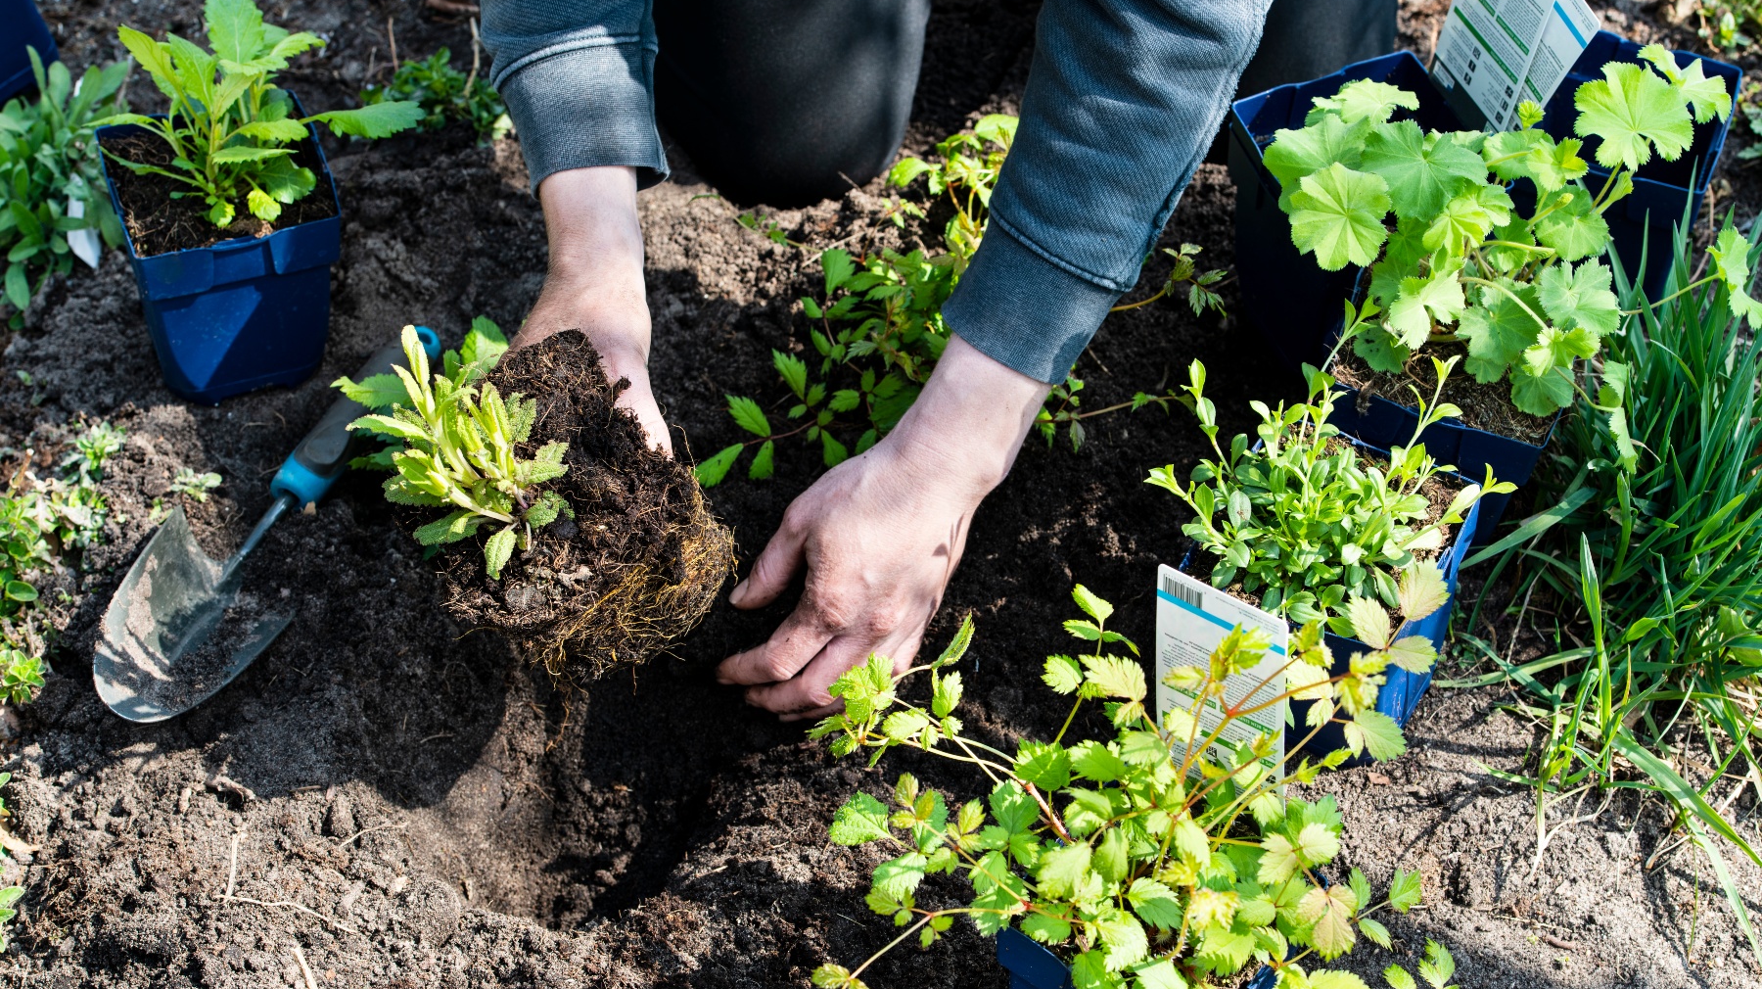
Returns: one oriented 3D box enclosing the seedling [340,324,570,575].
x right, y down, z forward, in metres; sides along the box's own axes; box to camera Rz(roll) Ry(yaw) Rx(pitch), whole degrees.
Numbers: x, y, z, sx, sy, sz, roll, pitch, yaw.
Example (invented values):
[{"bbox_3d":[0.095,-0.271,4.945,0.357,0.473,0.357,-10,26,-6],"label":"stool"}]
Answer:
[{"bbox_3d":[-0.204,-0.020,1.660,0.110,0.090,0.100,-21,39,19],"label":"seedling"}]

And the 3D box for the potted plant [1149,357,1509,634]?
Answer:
[{"bbox_3d":[0.212,0.000,1.621,0.155,0.082,0.120,0,47,0],"label":"potted plant"}]

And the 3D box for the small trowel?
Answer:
[{"bbox_3d":[-0.308,0.013,1.795,0.088,0.060,0.285,22,51,19],"label":"small trowel"}]

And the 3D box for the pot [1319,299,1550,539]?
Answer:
[{"bbox_3d":[0.298,-0.036,1.764,0.112,0.120,0.112,20,50,18],"label":"pot"}]

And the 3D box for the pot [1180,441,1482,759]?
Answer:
[{"bbox_3d":[0.219,0.058,1.687,0.112,0.120,0.112,20,54,21],"label":"pot"}]

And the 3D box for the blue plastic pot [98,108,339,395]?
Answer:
[{"bbox_3d":[-0.360,-0.132,1.887,0.112,0.120,0.112,-14,48,-15],"label":"blue plastic pot"}]

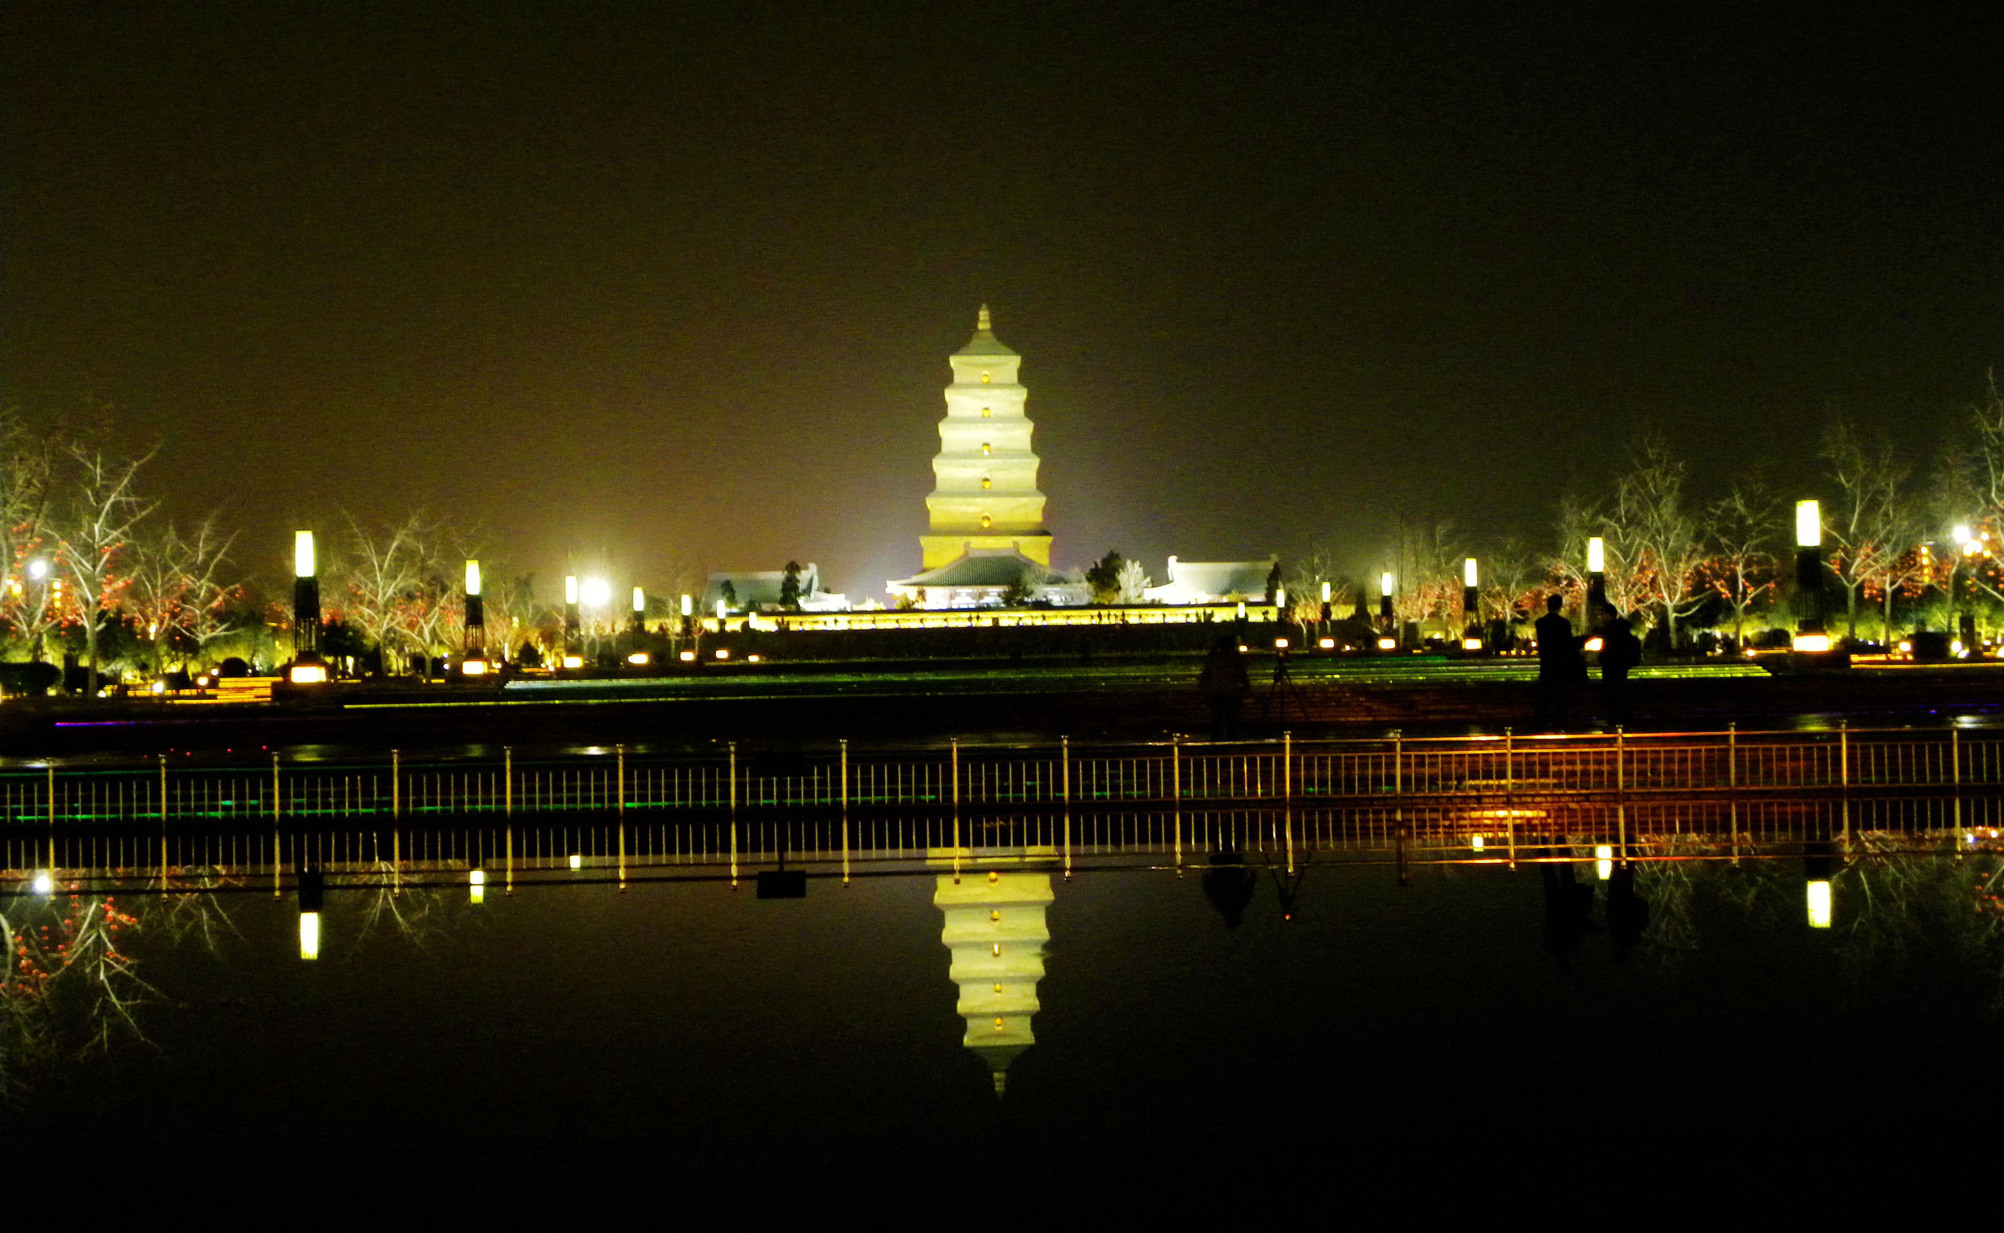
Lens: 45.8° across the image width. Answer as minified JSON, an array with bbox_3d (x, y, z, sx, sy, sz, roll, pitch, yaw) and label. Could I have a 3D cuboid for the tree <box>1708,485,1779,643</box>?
[{"bbox_3d":[43.503,-3.163,139.000,4.217,9.718,4.091,-1,-2,-1],"label":"tree"}]

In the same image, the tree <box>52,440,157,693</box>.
[{"bbox_3d":[-29.884,-1.667,79.000,3.543,8.389,3.437,-1,-2,-1],"label":"tree"}]

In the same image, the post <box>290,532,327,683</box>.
[{"bbox_3d":[-25.070,-0.336,85.700,1.080,5.550,1.080,-1,-2,-1],"label":"post"}]

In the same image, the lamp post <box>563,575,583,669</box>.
[{"bbox_3d":[-25.970,0.355,143.700,1.080,5.550,1.080,-1,-2,-1],"label":"lamp post"}]

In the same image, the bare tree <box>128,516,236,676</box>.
[{"bbox_3d":[-41.781,-1.197,121.000,5.746,8.061,5.574,-1,-2,-1],"label":"bare tree"}]

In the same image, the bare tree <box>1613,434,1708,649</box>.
[{"bbox_3d":[33.394,-3.812,120.400,4.765,10.880,4.622,-1,-2,-1],"label":"bare tree"}]

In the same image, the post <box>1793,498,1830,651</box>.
[{"bbox_3d":[29.434,-1.459,86.400,1.080,5.550,1.080,-1,-2,-1],"label":"post"}]

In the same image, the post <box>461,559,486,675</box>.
[{"bbox_3d":[-25.533,0.057,114.700,1.080,5.550,1.080,-1,-2,-1],"label":"post"}]

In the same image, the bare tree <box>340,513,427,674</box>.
[{"bbox_3d":[-31.369,-1.152,120.400,4.368,8.100,4.237,-1,-2,-1],"label":"bare tree"}]

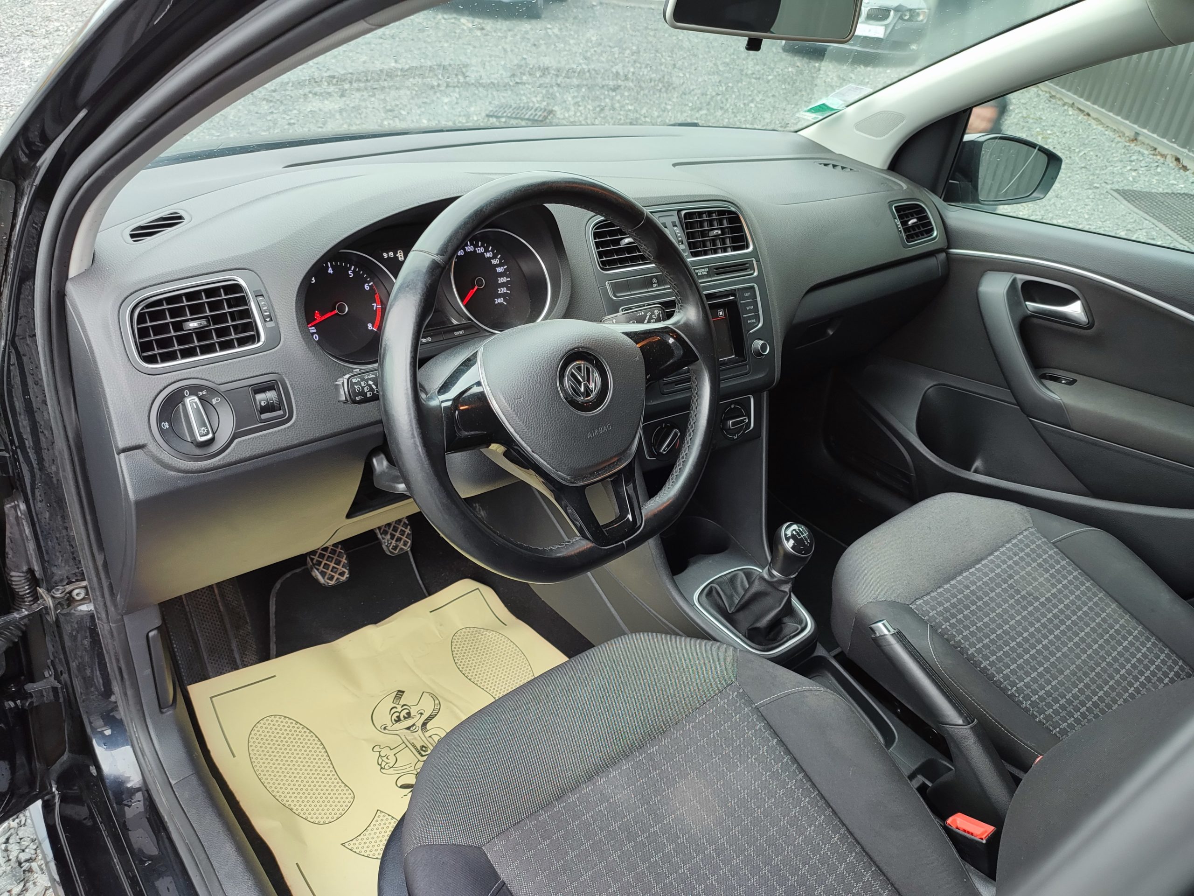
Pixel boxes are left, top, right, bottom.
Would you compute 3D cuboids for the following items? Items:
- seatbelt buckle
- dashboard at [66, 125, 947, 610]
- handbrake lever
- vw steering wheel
[{"bbox_3d":[0.391,0.416,0.900,0.026,0.065,0.042,-16,13,-34],"label":"seatbelt buckle"},{"bbox_3d":[-0.026,-0.264,1.351,1.410,0.420,0.560,-16,35,-34],"label":"dashboard"},{"bbox_3d":[0.392,0.316,0.995,0.055,0.107,0.250,-16,55,-34],"label":"handbrake lever"},{"bbox_3d":[-0.034,-0.067,0.817,0.370,0.367,0.100,-16,12,-34],"label":"vw steering wheel"}]

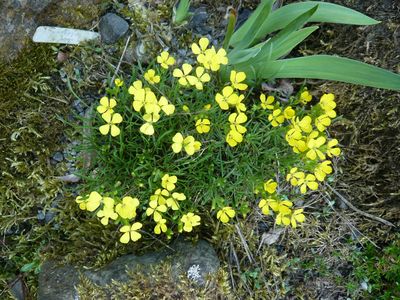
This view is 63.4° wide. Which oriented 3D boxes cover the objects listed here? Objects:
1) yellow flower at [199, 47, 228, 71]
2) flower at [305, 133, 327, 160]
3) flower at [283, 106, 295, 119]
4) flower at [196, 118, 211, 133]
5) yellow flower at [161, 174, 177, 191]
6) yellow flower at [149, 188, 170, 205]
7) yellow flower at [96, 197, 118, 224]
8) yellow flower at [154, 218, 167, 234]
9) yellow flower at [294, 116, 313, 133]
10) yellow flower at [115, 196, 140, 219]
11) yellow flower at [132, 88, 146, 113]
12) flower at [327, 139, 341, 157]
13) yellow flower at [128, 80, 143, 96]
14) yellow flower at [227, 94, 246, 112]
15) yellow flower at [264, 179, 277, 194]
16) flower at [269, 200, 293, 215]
[{"bbox_3d":[0.021,-0.140,0.495,0.046,0.018,0.032,0,62,-1],"label":"yellow flower"},{"bbox_3d":[0.163,-0.005,0.452,0.028,0.015,0.036,0,65,-7],"label":"flower"},{"bbox_3d":[0.135,-0.056,0.488,0.018,0.013,0.020,0,78,-3],"label":"flower"},{"bbox_3d":[0.005,-0.036,0.475,0.021,0.009,0.018,0,64,0],"label":"flower"},{"bbox_3d":[-0.042,0.045,0.440,0.022,0.011,0.024,0,72,0],"label":"yellow flower"},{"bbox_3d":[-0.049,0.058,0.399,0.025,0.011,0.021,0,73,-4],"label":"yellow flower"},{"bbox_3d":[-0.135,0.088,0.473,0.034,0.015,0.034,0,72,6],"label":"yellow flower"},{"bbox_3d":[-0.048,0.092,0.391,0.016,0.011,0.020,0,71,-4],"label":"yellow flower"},{"bbox_3d":[0.148,-0.036,0.462,0.026,0.011,0.020,0,64,-6],"label":"yellow flower"},{"bbox_3d":[-0.094,0.076,0.423,0.033,0.016,0.030,0,75,0],"label":"yellow flower"},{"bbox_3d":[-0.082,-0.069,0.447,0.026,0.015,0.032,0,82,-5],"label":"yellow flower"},{"bbox_3d":[0.186,-0.004,0.451,0.019,0.010,0.023,0,65,-8],"label":"flower"},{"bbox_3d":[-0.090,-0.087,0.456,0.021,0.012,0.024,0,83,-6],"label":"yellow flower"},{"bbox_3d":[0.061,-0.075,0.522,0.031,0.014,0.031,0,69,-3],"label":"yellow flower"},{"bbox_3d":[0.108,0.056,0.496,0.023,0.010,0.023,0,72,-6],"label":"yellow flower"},{"bbox_3d":[0.106,0.076,0.426,0.032,0.011,0.016,0,68,-5],"label":"flower"}]

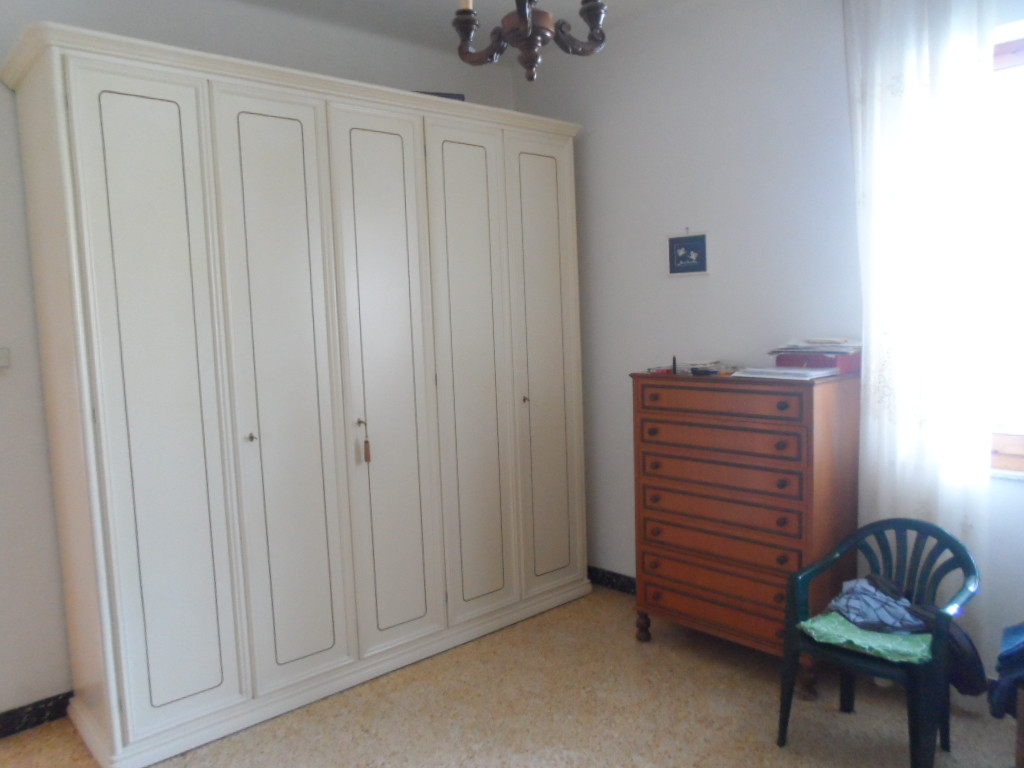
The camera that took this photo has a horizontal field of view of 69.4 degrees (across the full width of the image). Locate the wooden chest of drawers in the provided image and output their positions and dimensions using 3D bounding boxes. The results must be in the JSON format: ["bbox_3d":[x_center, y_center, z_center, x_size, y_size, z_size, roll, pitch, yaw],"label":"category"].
[{"bbox_3d":[1.016,0.582,3.277,0.443,1.260,0.841,-7,7,-44],"label":"wooden chest of drawers"}]

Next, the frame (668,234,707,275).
[{"bbox_3d":[0.849,-0.628,3.596,0.020,0.173,0.205,-7,7,-44],"label":"frame"}]

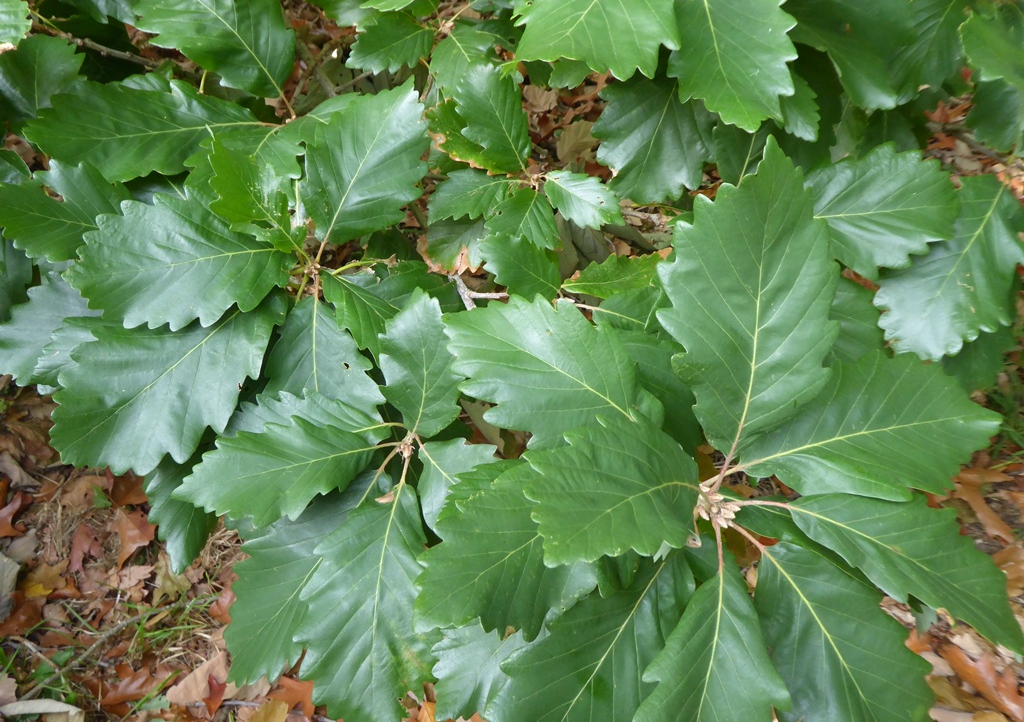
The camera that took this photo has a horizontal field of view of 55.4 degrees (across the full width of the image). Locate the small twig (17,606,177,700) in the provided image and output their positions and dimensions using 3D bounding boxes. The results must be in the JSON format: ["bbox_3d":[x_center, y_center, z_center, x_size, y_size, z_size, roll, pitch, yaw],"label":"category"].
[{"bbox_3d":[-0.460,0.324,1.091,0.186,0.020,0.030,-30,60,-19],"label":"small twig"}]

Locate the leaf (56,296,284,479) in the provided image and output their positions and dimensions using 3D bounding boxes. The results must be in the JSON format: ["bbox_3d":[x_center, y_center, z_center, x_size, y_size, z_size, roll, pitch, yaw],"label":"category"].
[{"bbox_3d":[-0.271,0.010,0.764,0.216,0.045,0.151,-30,63,5],"label":"leaf"}]

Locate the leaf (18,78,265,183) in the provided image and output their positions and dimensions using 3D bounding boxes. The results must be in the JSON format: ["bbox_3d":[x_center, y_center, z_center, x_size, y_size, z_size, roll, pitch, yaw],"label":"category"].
[{"bbox_3d":[-0.360,-0.227,0.950,0.240,0.035,0.105,-1,68,5],"label":"leaf"}]

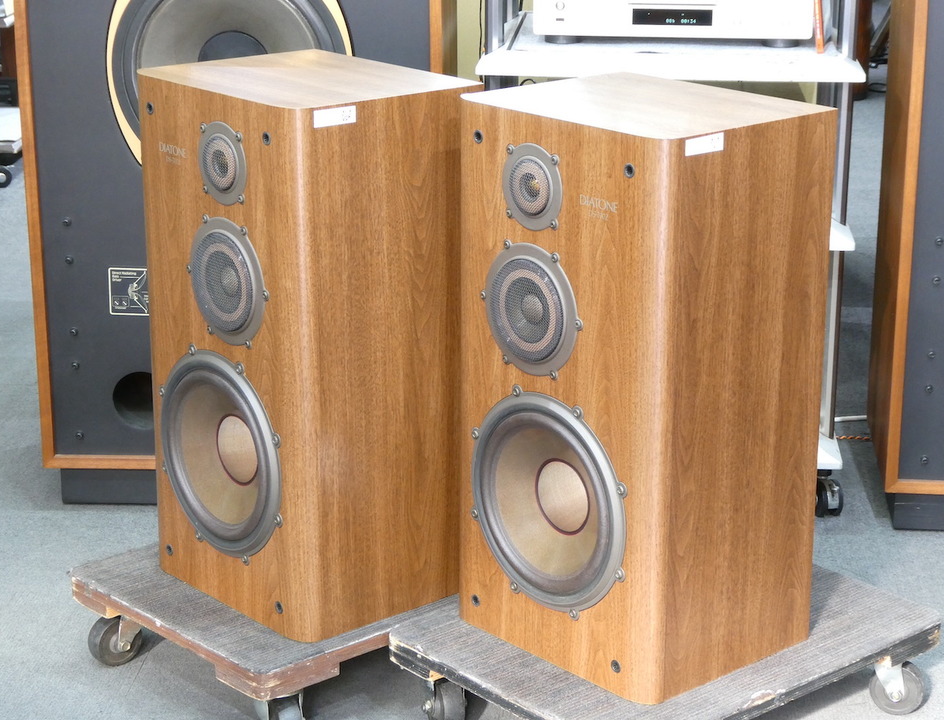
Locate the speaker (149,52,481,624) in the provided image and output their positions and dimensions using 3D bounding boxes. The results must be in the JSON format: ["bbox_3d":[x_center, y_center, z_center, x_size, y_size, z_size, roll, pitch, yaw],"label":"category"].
[{"bbox_3d":[-0.229,-0.035,2.708,0.316,0.722,0.380,-15,23,-39],"label":"speaker"}]

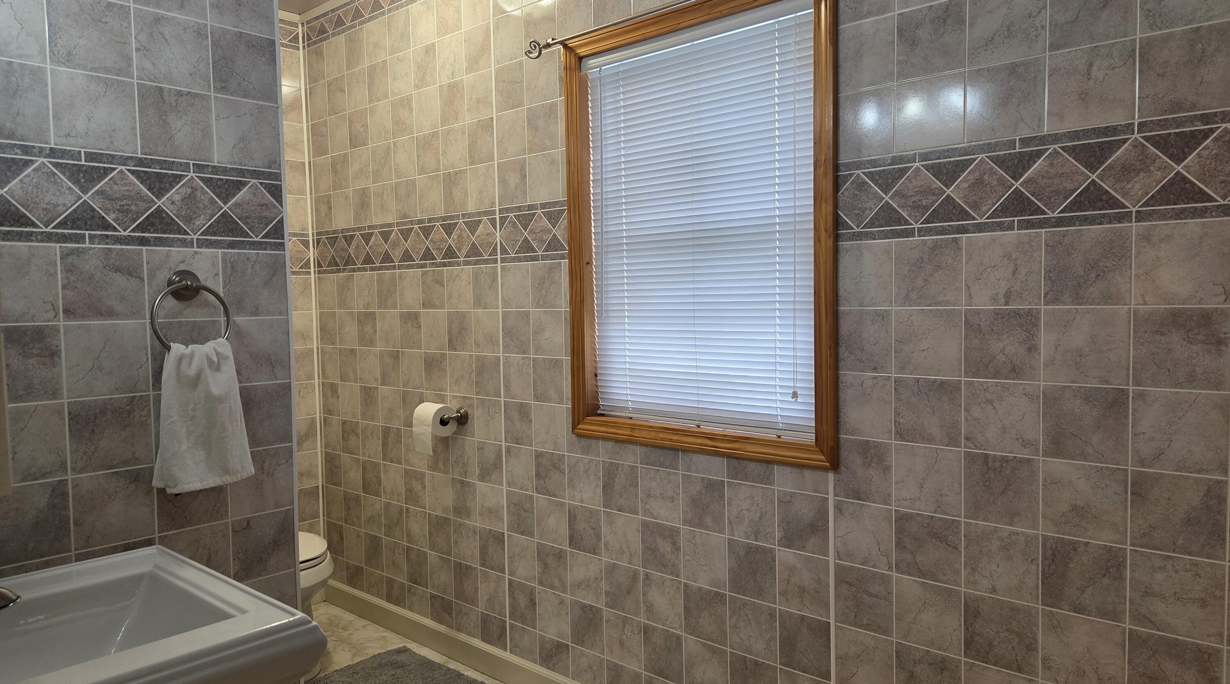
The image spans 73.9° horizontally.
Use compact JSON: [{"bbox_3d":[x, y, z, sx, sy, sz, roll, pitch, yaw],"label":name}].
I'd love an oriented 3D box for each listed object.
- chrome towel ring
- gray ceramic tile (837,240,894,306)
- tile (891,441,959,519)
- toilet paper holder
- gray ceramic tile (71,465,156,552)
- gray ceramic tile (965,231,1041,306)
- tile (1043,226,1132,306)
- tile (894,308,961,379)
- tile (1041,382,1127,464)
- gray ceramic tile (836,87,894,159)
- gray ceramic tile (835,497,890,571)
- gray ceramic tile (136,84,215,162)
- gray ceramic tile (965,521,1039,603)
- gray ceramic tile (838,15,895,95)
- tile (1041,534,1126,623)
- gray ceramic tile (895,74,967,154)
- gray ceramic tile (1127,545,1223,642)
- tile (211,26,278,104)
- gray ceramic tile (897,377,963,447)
[{"bbox_3d":[-0.911,-0.062,1.751,0.062,0.185,0.164,2,4,42],"label":"chrome towel ring"},{"bbox_3d":[0.574,-0.155,1.885,0.150,0.150,0.010,2,4,42],"label":"gray ceramic tile"},{"bbox_3d":[0.694,0.305,1.806,0.150,0.150,0.010,2,4,42],"label":"tile"},{"bbox_3d":[-0.619,0.266,2.940,0.205,0.072,0.090,2,4,42],"label":"toilet paper holder"},{"bbox_3d":[-1.032,0.341,1.686,0.010,0.150,0.150,2,4,44],"label":"gray ceramic tile"},{"bbox_3d":[0.798,-0.148,1.679,0.150,0.150,0.010,2,4,42],"label":"gray ceramic tile"},{"bbox_3d":[0.914,-0.144,1.580,0.152,0.153,0.010,2,4,42],"label":"tile"},{"bbox_3d":[0.692,0.001,1.794,0.150,0.150,0.010,2,4,42],"label":"tile"},{"bbox_3d":[0.921,0.161,1.598,0.150,0.150,0.010,2,4,42],"label":"tile"},{"bbox_3d":[0.570,-0.499,1.869,0.150,0.150,0.010,2,4,42],"label":"gray ceramic tile"},{"bbox_3d":[0.588,0.454,1.919,0.147,0.151,0.010,2,4,42],"label":"gray ceramic tile"},{"bbox_3d":[-0.942,-0.468,1.754,0.010,0.153,0.152,2,4,42],"label":"gray ceramic tile"},{"bbox_3d":[0.813,0.463,1.718,0.150,0.150,0.010,2,4,42],"label":"gray ceramic tile"},{"bbox_3d":[0.567,-0.651,1.860,0.150,0.150,0.010,2,4,42],"label":"gray ceramic tile"},{"bbox_3d":[0.922,0.464,1.609,0.150,0.150,0.010,2,4,42],"label":"tile"},{"bbox_3d":[0.682,-0.493,1.761,0.150,0.150,0.010,2,4,42],"label":"gray ceramic tile"},{"bbox_3d":[1.040,0.470,1.513,0.150,0.150,0.010,2,4,42],"label":"gray ceramic tile"},{"bbox_3d":[-0.843,-0.627,1.859,0.010,0.153,0.150,2,4,42],"label":"tile"},{"bbox_3d":[0.691,0.153,1.798,0.150,0.150,0.010,2,4,42],"label":"gray ceramic tile"}]

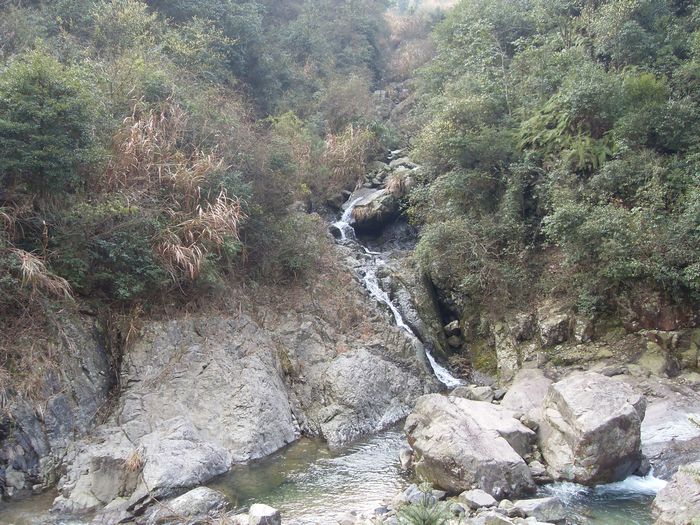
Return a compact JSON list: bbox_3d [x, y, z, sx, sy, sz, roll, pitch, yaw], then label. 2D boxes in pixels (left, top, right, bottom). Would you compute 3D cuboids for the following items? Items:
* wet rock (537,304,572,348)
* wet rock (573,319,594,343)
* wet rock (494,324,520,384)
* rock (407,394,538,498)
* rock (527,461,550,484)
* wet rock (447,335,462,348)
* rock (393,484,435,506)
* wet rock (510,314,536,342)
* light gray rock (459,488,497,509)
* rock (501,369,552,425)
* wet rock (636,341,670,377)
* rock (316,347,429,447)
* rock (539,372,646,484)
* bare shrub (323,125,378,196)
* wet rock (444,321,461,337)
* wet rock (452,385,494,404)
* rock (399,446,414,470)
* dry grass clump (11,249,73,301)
[{"bbox_3d":[4.045,1.266,14.800,0.705,0.862,0.600,0,3,0],"label":"wet rock"},{"bbox_3d":[5.614,1.633,18.000,0.436,0.562,0.371,0,3,0],"label":"wet rock"},{"bbox_3d":[3.679,2.097,17.500,0.529,1.416,0.476,0,3,0],"label":"wet rock"},{"bbox_3d":[2.021,3.137,13.100,2.029,1.438,1.826,-1,3,-12],"label":"rock"},{"bbox_3d":[3.285,3.660,13.050,0.362,0.347,0.308,0,3,0],"label":"rock"},{"bbox_3d":[2.109,1.594,15.100,0.321,0.281,0.300,0,3,0],"label":"wet rock"},{"bbox_3d":[0.781,2.865,9.200,0.511,0.268,0.380,0,3,0],"label":"rock"},{"bbox_3d":[3.432,1.306,14.800,0.510,0.550,0.450,0,3,0],"label":"wet rock"},{"bbox_3d":[1.988,3.719,11.700,0.561,0.257,0.393,0,3,0],"label":"light gray rock"},{"bbox_3d":[3.740,2.835,15.600,1.057,1.134,1.057,0,3,0],"label":"rock"},{"bbox_3d":[7.295,2.304,18.000,0.651,0.837,0.489,0,3,0],"label":"wet rock"},{"bbox_3d":[0.382,2.275,12.700,1.845,1.647,1.500,0,3,0],"label":"rock"},{"bbox_3d":[4.394,2.966,13.700,1.560,1.859,1.482,-1,3,-15],"label":"rock"},{"bbox_3d":[0.014,-2.795,20.500,1.506,1.937,1.500,0,3,0],"label":"bare shrub"},{"bbox_3d":[2.096,1.350,15.300,0.326,0.326,0.300,0,3,0],"label":"wet rock"},{"bbox_3d":[2.593,2.843,15.900,0.886,0.402,0.620,0,3,0],"label":"wet rock"},{"bbox_3d":[0.778,2.698,10.300,0.219,0.328,0.240,0,3,0],"label":"rock"},{"bbox_3d":[-4.453,0.173,10.800,0.879,0.738,0.750,0,3,0],"label":"dry grass clump"}]

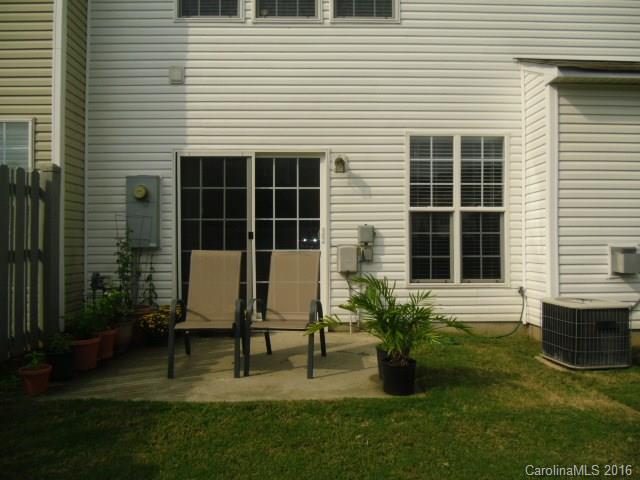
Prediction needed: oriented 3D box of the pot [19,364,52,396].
[{"bbox_3d":[-2.064,1.013,3.620,0.238,0.190,0.238,0,-1,-1],"label":"pot"}]

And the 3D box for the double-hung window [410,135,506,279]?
[{"bbox_3d":[1.653,-0.373,6.003,1.190,1.828,0.100,0,-1,-1],"label":"double-hung window"}]

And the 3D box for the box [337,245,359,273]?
[{"bbox_3d":[0.328,0.219,5.914,0.252,0.332,0.120,0,-1,-1],"label":"box"}]

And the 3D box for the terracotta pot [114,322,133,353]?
[{"bbox_3d":[-2.020,0.980,5.100,0.240,0.280,0.240,0,-1,-1],"label":"terracotta pot"}]

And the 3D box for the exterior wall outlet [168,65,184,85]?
[{"bbox_3d":[-1.713,-1.977,5.980,0.180,0.230,0.080,0,-1,-1],"label":"exterior wall outlet"}]

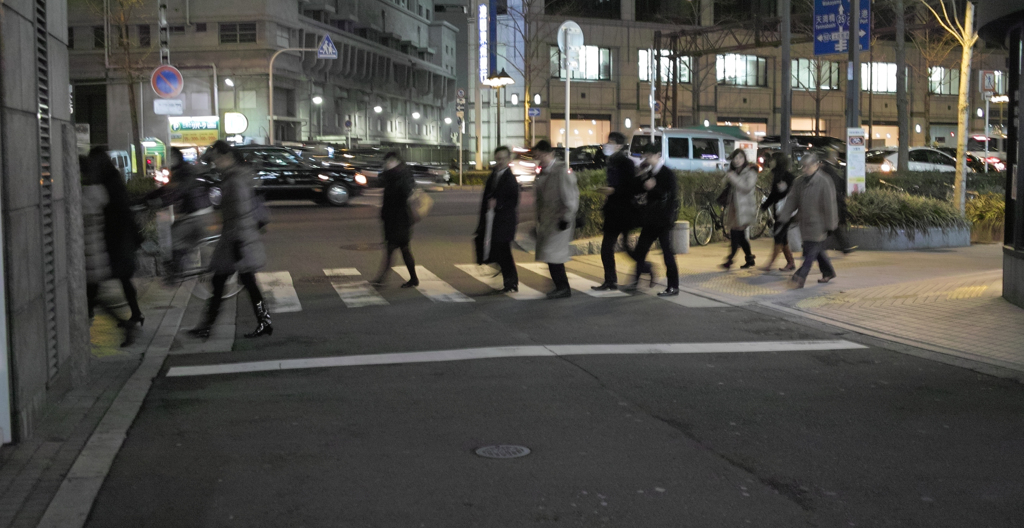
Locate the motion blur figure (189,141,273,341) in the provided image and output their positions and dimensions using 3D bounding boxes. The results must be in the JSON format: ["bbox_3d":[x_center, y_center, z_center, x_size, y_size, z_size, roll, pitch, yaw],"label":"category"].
[{"bbox_3d":[-2.354,-0.205,9.750,0.630,1.650,0.500,-1,5,-13],"label":"motion blur figure"}]

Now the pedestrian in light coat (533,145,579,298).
[{"bbox_3d":[0.478,-0.489,12.800,0.440,1.690,0.500,-1,5,-12],"label":"pedestrian in light coat"}]

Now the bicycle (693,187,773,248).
[{"bbox_3d":[3.566,-0.791,19.200,0.550,1.000,1.650,5,7,43],"label":"bicycle"}]

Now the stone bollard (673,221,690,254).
[{"bbox_3d":[2.486,-0.384,17.100,0.250,0.450,0.250,1,5,18],"label":"stone bollard"}]

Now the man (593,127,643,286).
[{"bbox_3d":[1.199,-0.602,13.250,0.520,1.770,0.500,-2,5,-18],"label":"man"}]

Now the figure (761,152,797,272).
[{"bbox_3d":[3.498,-0.689,15.300,0.470,1.580,0.460,-2,6,-21],"label":"figure"}]

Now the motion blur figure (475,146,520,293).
[{"bbox_3d":[-0.159,-0.510,13.200,0.440,1.670,0.500,-2,5,-22],"label":"motion blur figure"}]

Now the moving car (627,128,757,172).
[{"bbox_3d":[5.023,-2.640,31.400,3.650,1.870,1.530,-3,6,-29],"label":"moving car"}]

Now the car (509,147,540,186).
[{"bbox_3d":[0.591,-4.342,53.000,1.700,1.520,4.500,0,5,7],"label":"car"}]

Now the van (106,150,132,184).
[{"bbox_3d":[-17.563,-3.967,50.000,1.700,1.950,4.400,0,5,9],"label":"van"}]

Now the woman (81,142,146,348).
[{"bbox_3d":[-3.444,-0.195,10.100,0.520,1.640,0.480,-2,5,-15],"label":"woman"}]

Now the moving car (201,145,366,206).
[{"bbox_3d":[-6.024,-2.192,29.200,4.700,1.490,1.720,0,5,6],"label":"moving car"}]

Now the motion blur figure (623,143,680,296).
[{"bbox_3d":[1.568,-0.500,13.100,0.580,1.690,0.500,-2,5,-18],"label":"motion blur figure"}]

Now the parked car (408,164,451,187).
[{"bbox_3d":[-4.467,-3.911,48.000,4.500,1.430,1.720,-3,6,-23],"label":"parked car"}]

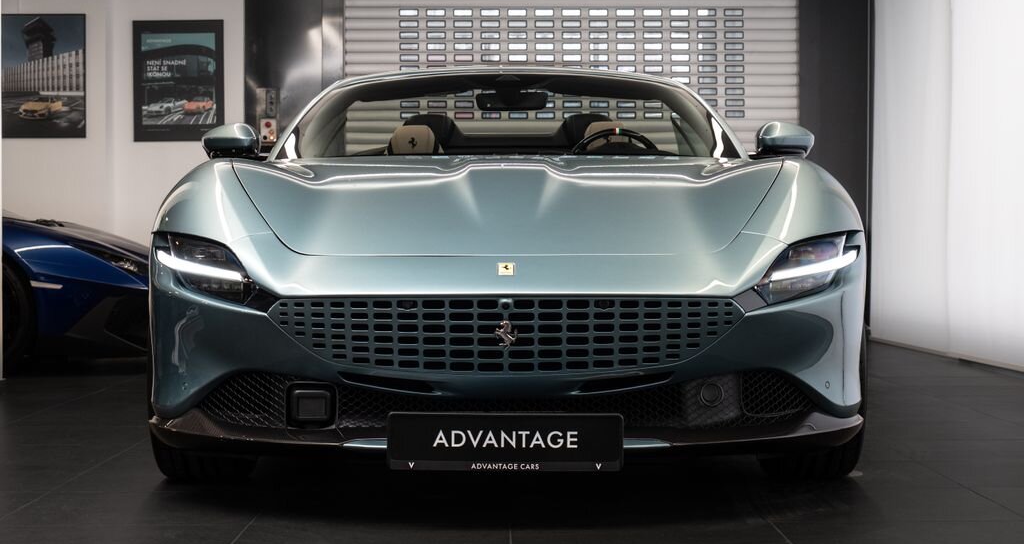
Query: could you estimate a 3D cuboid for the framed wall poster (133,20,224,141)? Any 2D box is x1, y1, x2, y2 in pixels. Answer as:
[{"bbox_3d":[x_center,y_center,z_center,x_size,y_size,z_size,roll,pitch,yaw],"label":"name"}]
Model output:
[{"bbox_3d":[-2.246,-1.286,11.500,0.613,0.812,0.030,0,1,-1],"label":"framed wall poster"}]

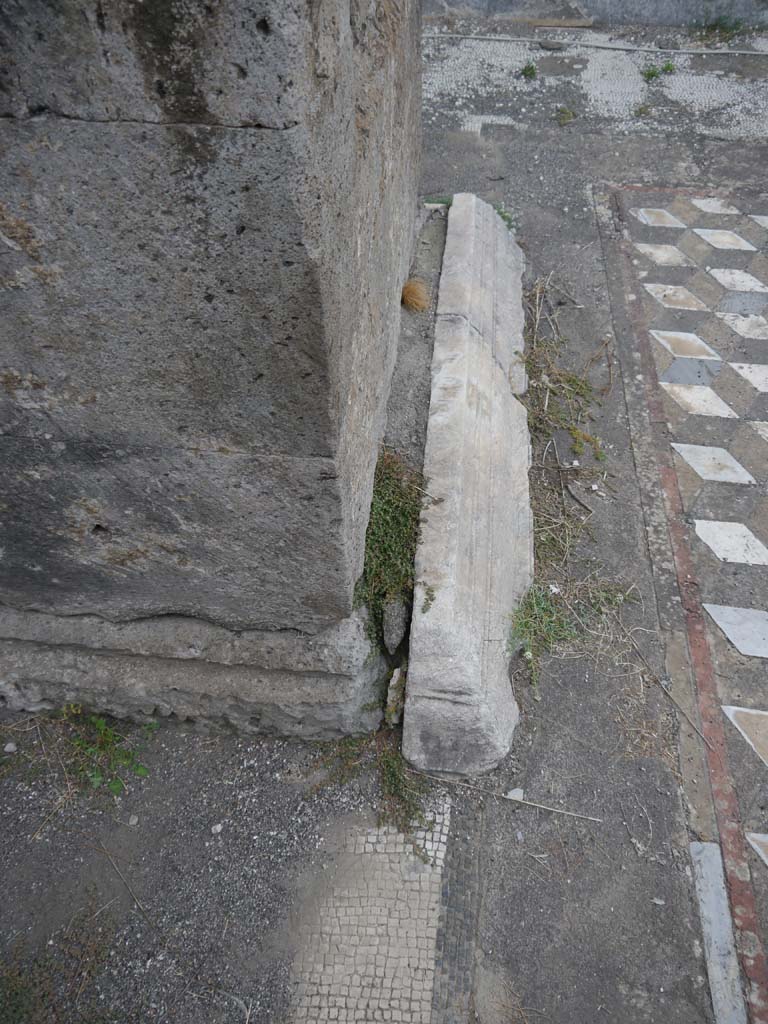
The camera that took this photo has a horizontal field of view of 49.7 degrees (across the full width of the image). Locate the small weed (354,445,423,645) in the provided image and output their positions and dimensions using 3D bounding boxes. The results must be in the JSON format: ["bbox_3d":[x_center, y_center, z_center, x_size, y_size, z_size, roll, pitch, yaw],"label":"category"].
[{"bbox_3d":[0.012,0.073,1.880,0.117,0.120,0.480,4,47,3],"label":"small weed"}]

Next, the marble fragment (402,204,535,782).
[{"bbox_3d":[0.266,-0.297,2.199,0.280,0.180,2.040,4,47,3],"label":"marble fragment"}]

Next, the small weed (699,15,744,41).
[{"bbox_3d":[1.795,-2.589,4.411,0.225,0.080,0.150,4,47,3],"label":"small weed"}]

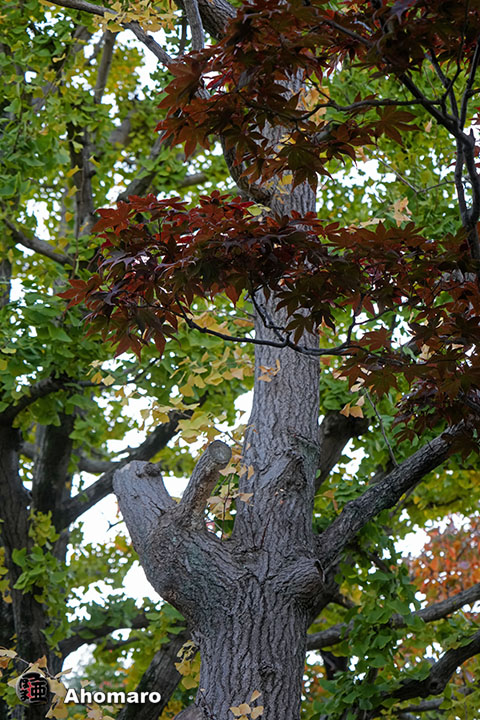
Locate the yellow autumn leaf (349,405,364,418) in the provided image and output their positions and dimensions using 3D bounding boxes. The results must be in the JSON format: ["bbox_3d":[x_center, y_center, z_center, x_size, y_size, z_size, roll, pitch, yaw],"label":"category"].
[{"bbox_3d":[0.457,0.204,6.800,0.057,0.049,0.024,-1,-16,4],"label":"yellow autumn leaf"}]

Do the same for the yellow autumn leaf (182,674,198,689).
[{"bbox_3d":[-0.198,1.275,6.900,0.061,0.056,0.024,0,-16,-2],"label":"yellow autumn leaf"}]

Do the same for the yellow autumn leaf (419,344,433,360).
[{"bbox_3d":[0.694,-0.027,6.500,0.049,0.060,0.024,-2,-16,6],"label":"yellow autumn leaf"}]

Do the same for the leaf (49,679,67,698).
[{"bbox_3d":[-0.660,1.190,6.300,0.063,0.072,0.024,2,-16,-6],"label":"leaf"}]

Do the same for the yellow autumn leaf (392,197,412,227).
[{"bbox_3d":[0.607,-0.555,6.500,0.075,0.112,0.050,-2,-16,5],"label":"yellow autumn leaf"}]

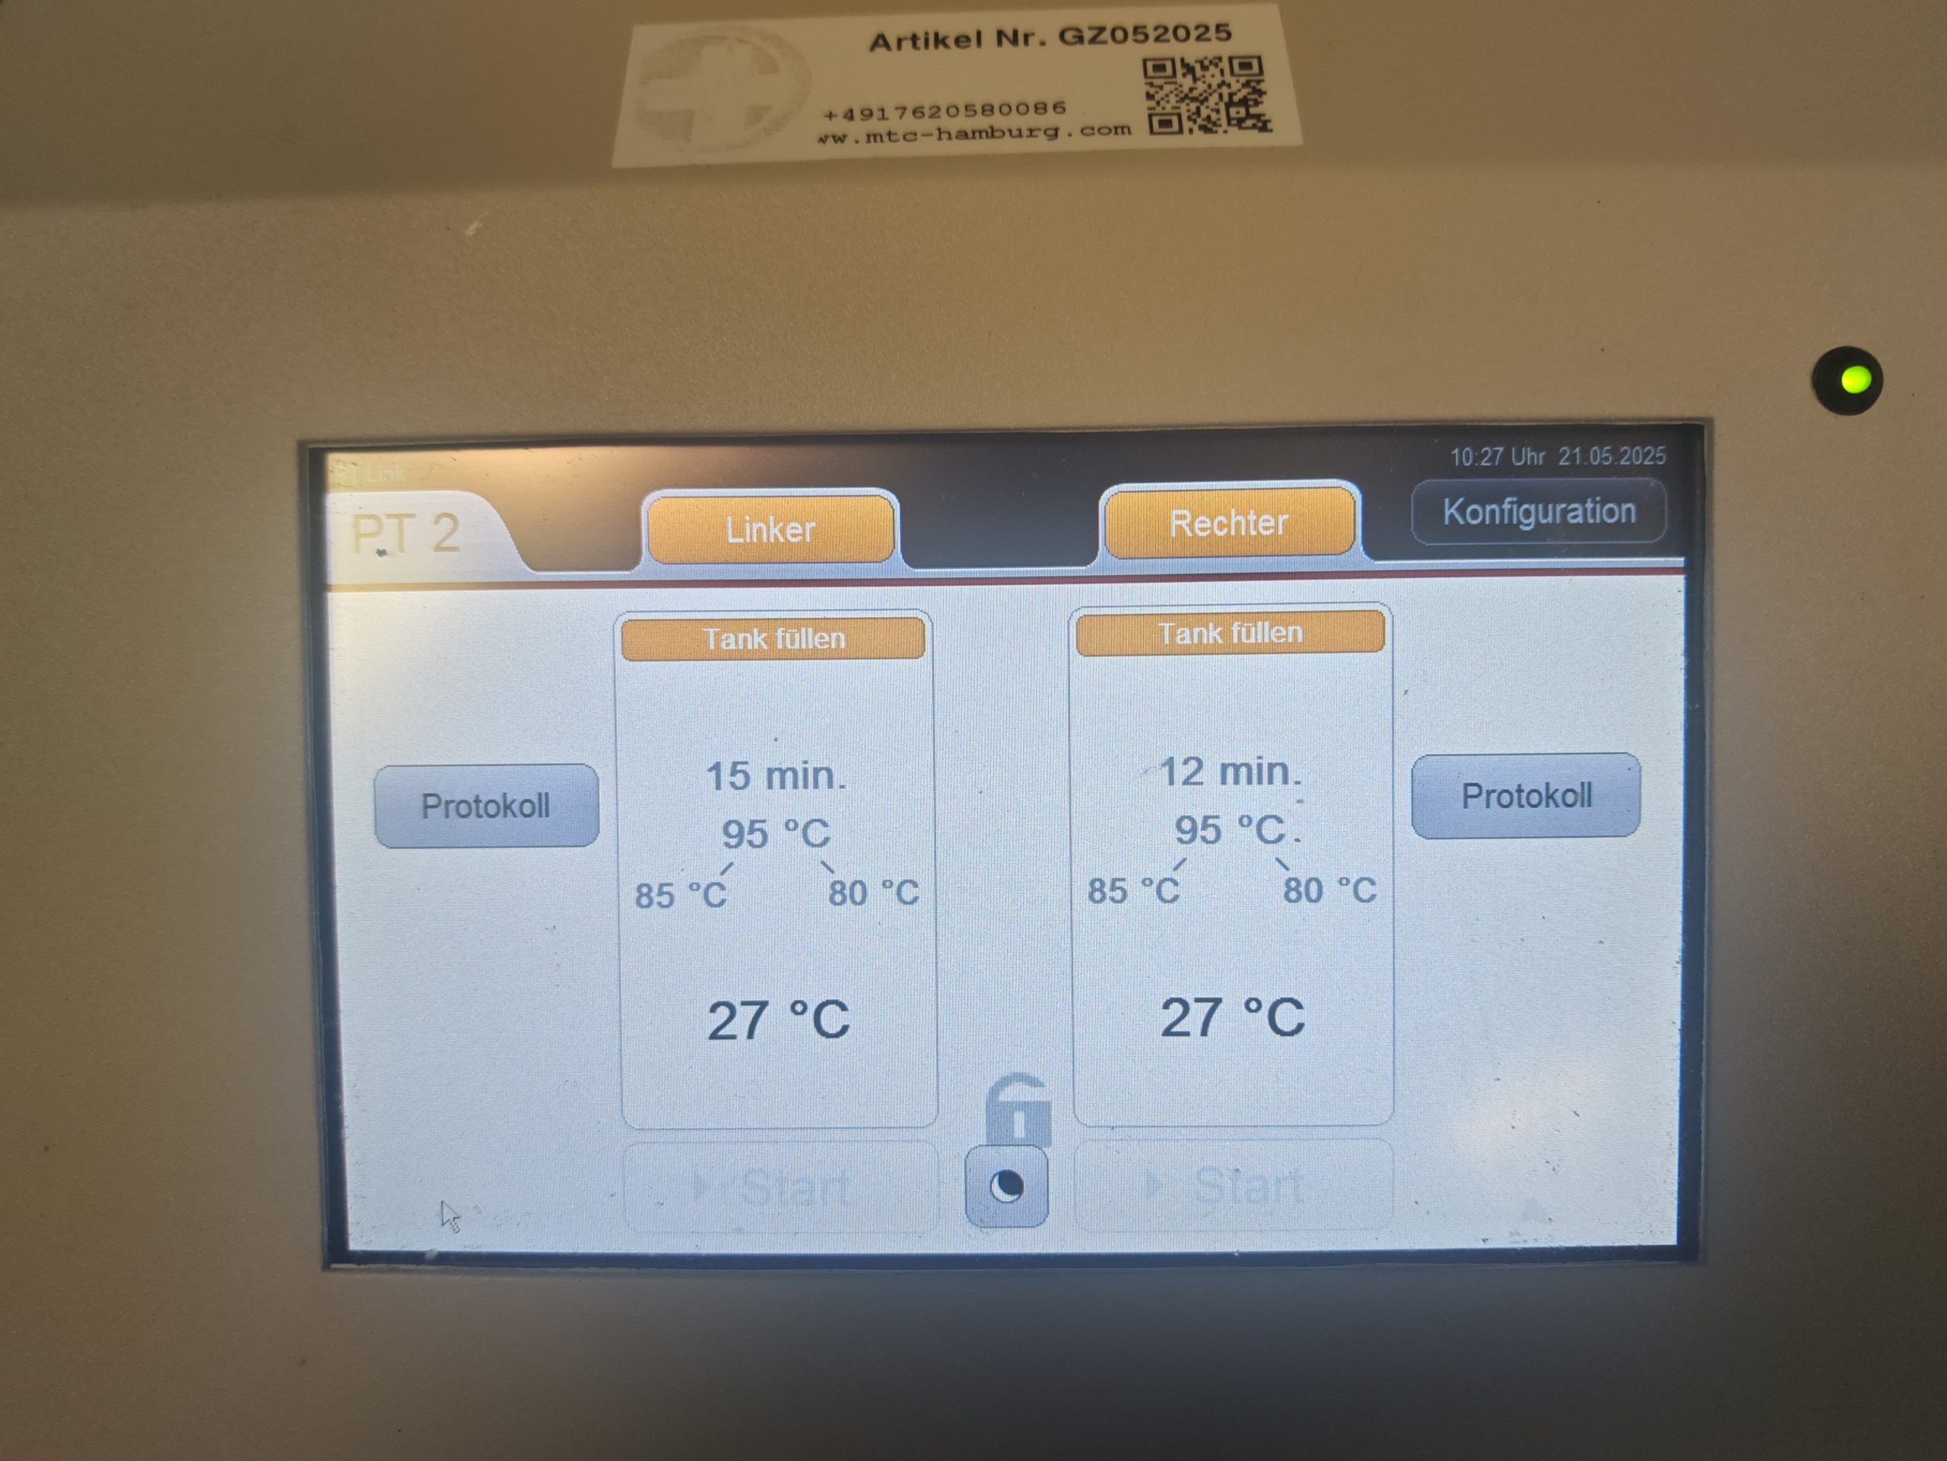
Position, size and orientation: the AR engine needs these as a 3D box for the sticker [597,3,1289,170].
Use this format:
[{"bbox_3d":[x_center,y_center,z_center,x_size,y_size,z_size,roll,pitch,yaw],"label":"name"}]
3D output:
[{"bbox_3d":[-0.002,-0.074,0.174,0.076,0.001,0.025,-1,59,1],"label":"sticker"}]

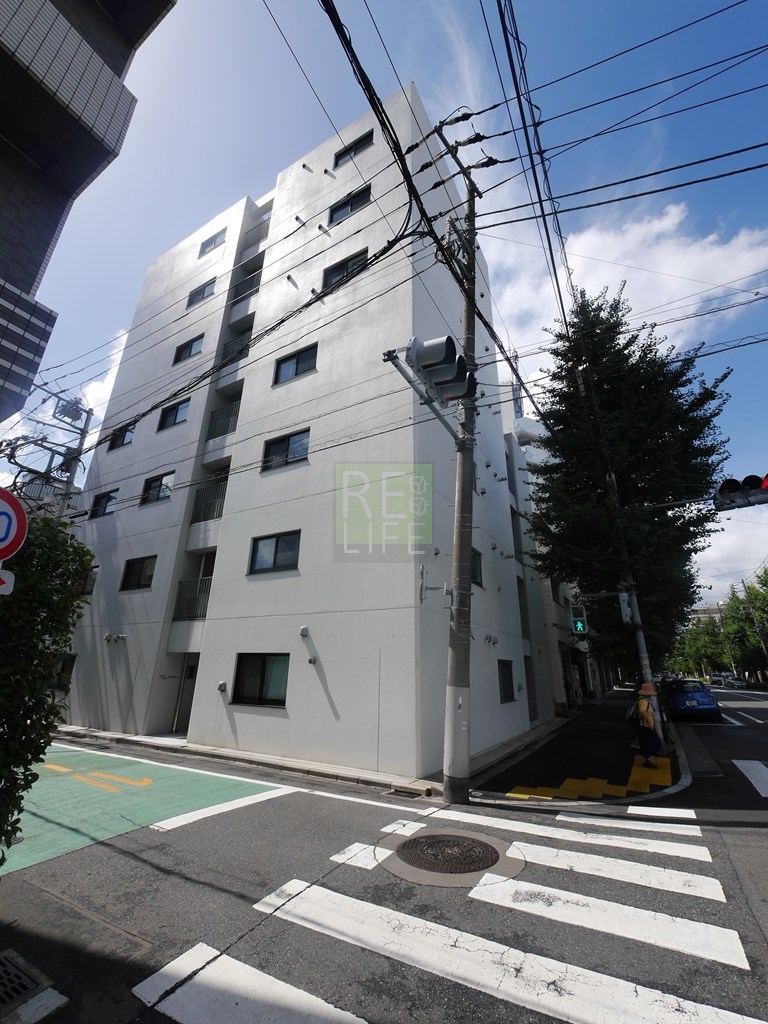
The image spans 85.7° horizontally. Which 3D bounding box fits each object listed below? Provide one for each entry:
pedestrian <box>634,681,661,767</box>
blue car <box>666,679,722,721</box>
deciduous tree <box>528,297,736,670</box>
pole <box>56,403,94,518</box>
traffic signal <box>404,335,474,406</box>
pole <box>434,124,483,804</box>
[{"bbox_3d":[5.190,4.150,8.130,0.480,1.500,0.520,-18,-28,42],"label":"pedestrian"},{"bbox_3d":[13.000,7.900,17.800,1.760,1.450,4.200,-11,-24,29],"label":"blue car"},{"bbox_3d":[7.904,-1.136,14.096,5.800,15.400,5.800,-11,-24,29],"label":"deciduous tree"},{"bbox_3d":[-11.494,1.029,14.341,0.400,11.100,0.400,17,-26,-37],"label":"pole"},{"bbox_3d":[0.775,-1.934,5.680,0.550,0.440,1.170,-11,-23,29],"label":"traffic signal"},{"bbox_3d":[1.403,-2.228,7.802,0.500,13.200,1.850,-12,-26,40],"label":"pole"}]

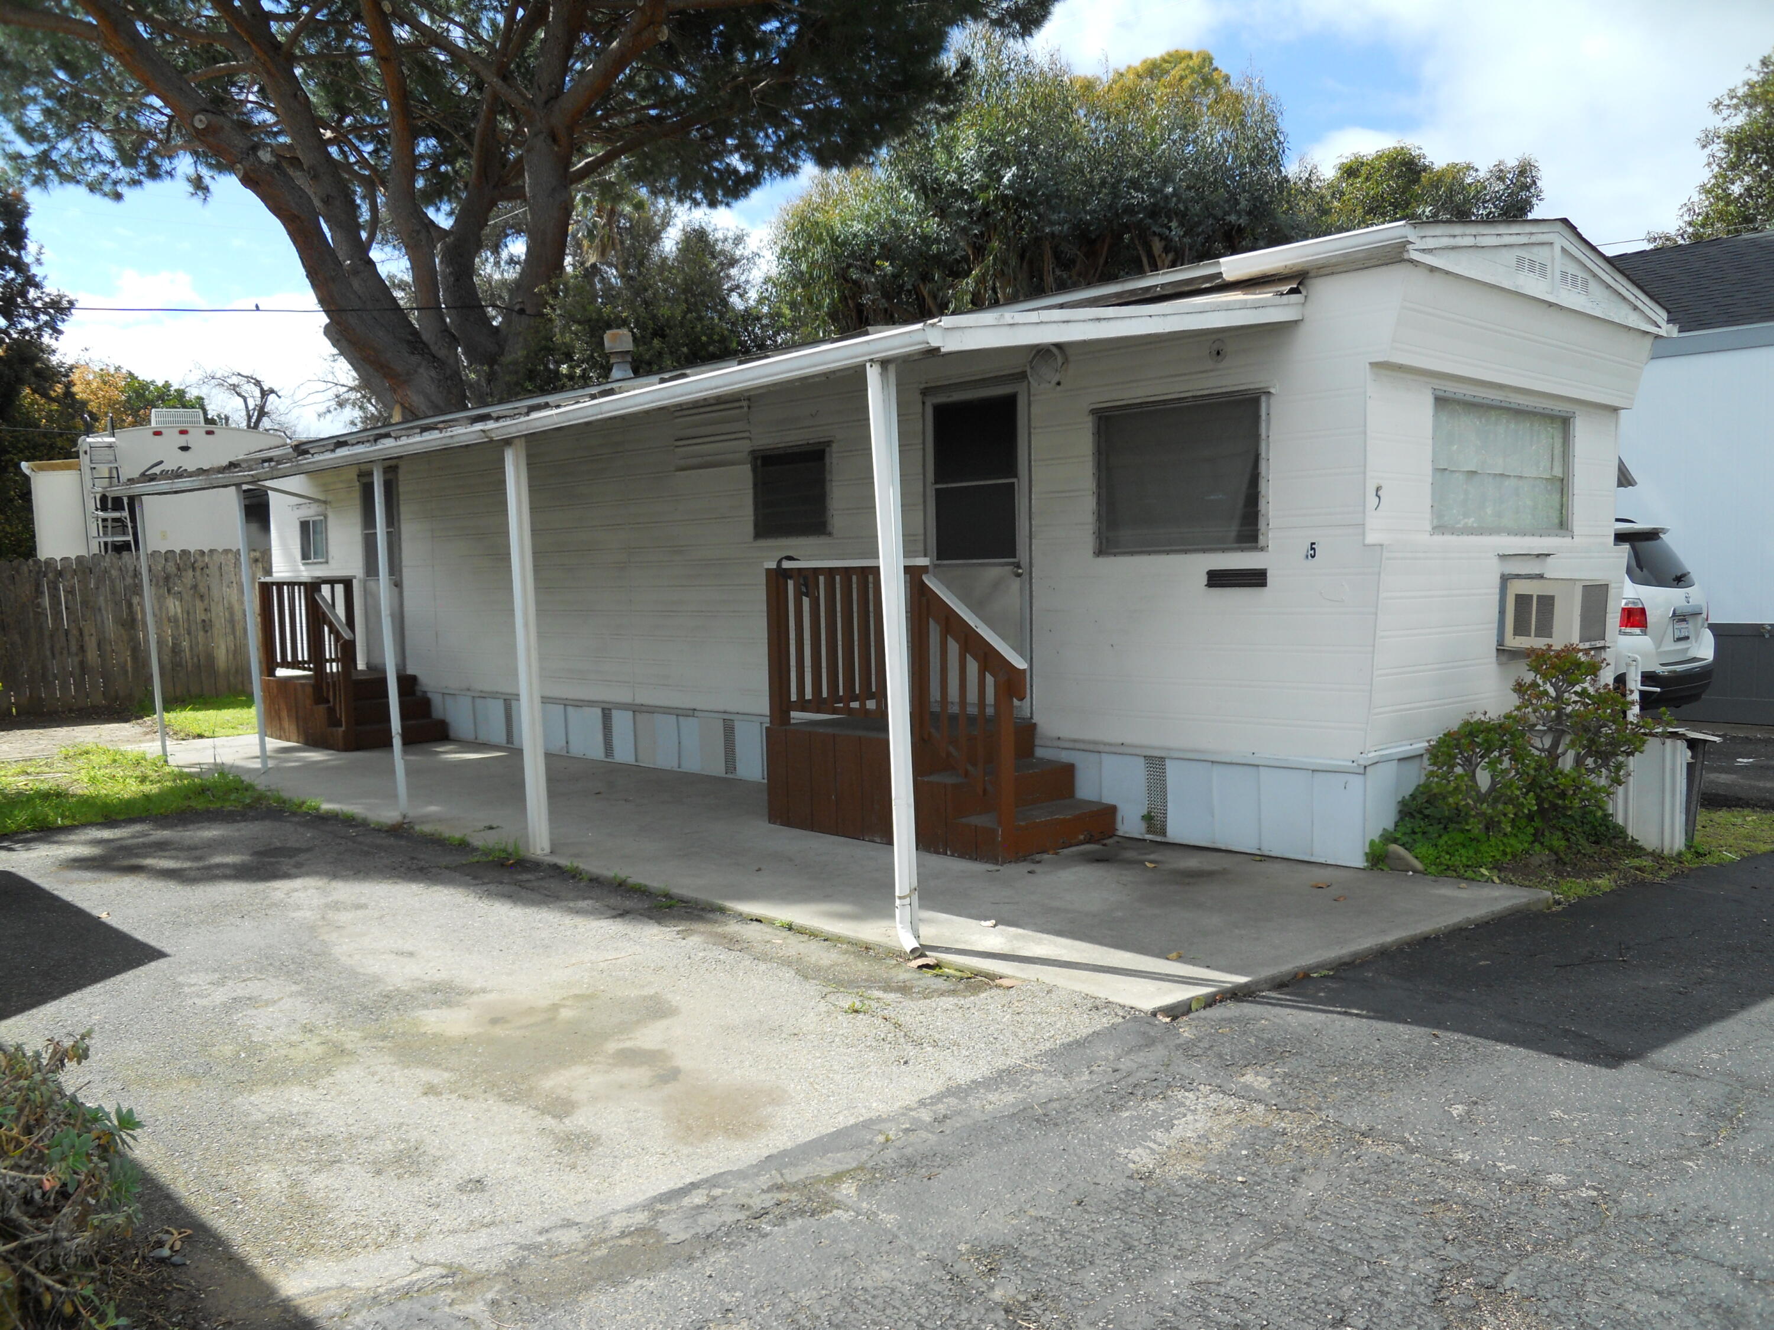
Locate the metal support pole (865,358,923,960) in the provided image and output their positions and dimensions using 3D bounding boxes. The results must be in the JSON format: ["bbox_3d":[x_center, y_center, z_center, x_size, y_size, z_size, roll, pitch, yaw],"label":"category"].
[{"bbox_3d":[0.035,-0.031,5.437,0.110,2.232,0.090,-6,5,-44],"label":"metal support pole"}]

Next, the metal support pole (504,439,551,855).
[{"bbox_3d":[-1.863,-0.083,7.444,0.080,2.169,0.080,-6,5,-44],"label":"metal support pole"}]

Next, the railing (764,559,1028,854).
[{"bbox_3d":[0.334,0.171,7.970,1.022,1.523,1.995,-4,5,-44],"label":"railing"}]

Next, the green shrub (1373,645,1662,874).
[{"bbox_3d":[3.277,0.442,7.215,2.002,0.994,0.714,-4,5,-44],"label":"green shrub"}]

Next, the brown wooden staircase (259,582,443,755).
[{"bbox_3d":[-5.037,-0.057,13.547,1.015,1.519,1.876,-4,5,-44],"label":"brown wooden staircase"}]

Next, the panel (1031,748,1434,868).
[{"bbox_3d":[1.734,0.685,7.717,0.560,0.476,2.093,-4,5,-44],"label":"panel"}]

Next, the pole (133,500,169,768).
[{"bbox_3d":[-6.074,-0.284,11.857,0.050,2.206,0.050,-8,6,-44],"label":"pole"}]

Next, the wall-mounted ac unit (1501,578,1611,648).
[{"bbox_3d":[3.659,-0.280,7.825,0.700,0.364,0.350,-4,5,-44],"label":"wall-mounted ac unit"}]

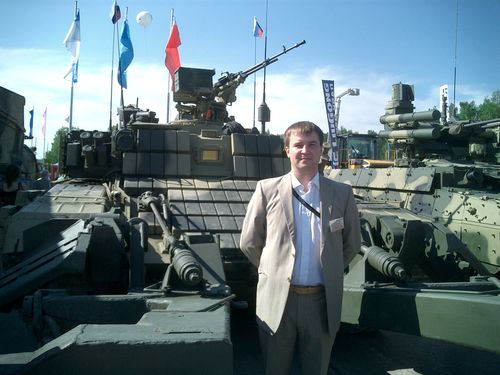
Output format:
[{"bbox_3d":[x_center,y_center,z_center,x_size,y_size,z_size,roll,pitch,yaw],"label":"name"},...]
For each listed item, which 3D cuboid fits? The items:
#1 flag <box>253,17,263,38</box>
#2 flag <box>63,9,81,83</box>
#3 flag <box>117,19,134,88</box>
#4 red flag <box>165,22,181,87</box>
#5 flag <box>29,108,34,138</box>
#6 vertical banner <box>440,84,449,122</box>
[{"bbox_3d":[0.123,-2.627,8.300,0.180,0.360,0.080,2,-1,0],"label":"flag"},{"bbox_3d":[-5.634,-4.495,16.000,0.600,2.300,0.350,2,-1,-17],"label":"flag"},{"bbox_3d":[-3.998,-4.289,16.300,0.500,2.200,0.350,2,-1,-11],"label":"flag"},{"bbox_3d":[-2.498,-4.266,16.400,0.530,2.300,0.350,2,-1,-9],"label":"red flag"},{"bbox_3d":[-17.722,-5.150,41.000,0.500,2.400,0.350,2,-1,-17],"label":"flag"},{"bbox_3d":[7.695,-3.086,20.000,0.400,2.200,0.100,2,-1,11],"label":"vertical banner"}]

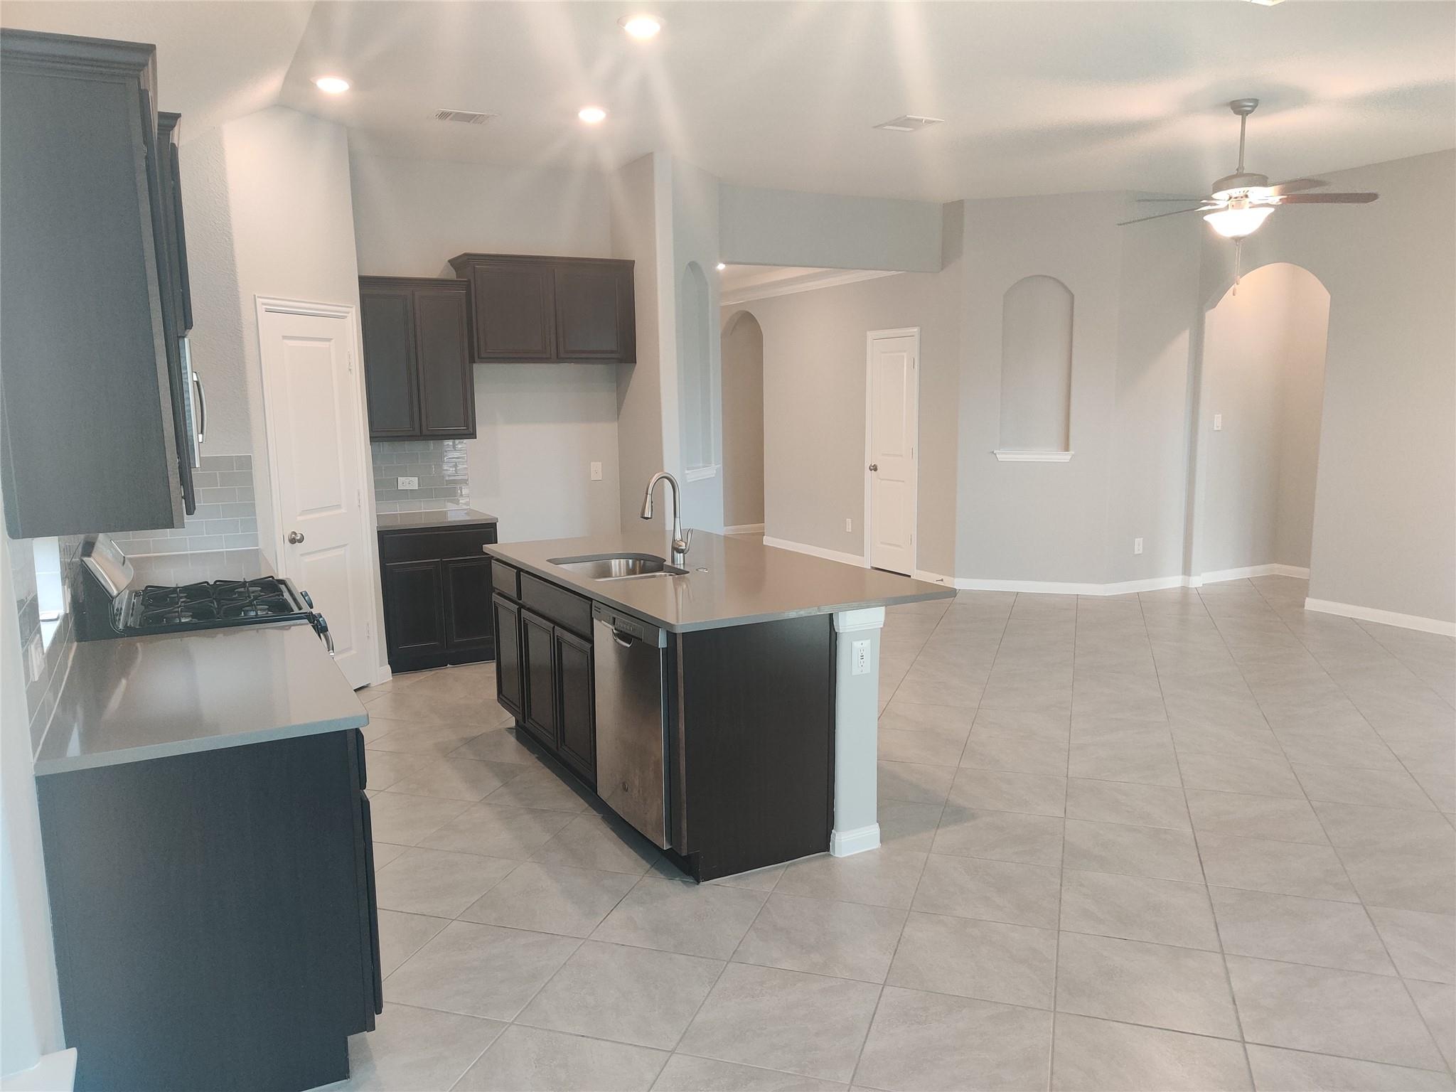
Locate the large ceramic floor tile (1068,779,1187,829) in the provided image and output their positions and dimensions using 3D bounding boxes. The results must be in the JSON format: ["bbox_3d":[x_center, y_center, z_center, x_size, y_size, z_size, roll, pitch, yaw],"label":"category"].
[{"bbox_3d":[1.590,1.028,4.526,0.457,0.010,0.457,2,9,17],"label":"large ceramic floor tile"}]

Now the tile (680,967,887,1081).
[{"bbox_3d":[0.151,1.267,3.042,0.457,0.010,0.457,2,9,17],"label":"tile"}]

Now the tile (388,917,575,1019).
[{"bbox_3d":[-0.725,1.238,3.329,0.457,0.010,0.457,2,9,17],"label":"tile"}]

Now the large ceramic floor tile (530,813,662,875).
[{"bbox_3d":[-0.434,1.116,4.259,0.465,0.010,0.465,2,9,17],"label":"large ceramic floor tile"}]

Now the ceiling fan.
[{"bbox_3d":[2.553,-1.866,5.628,1.290,0.675,1.290,2,9,17],"label":"ceiling fan"}]

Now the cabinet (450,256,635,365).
[{"bbox_3d":[-1.164,-1.490,7.232,1.100,0.640,0.385,-5,10,-27],"label":"cabinet"}]

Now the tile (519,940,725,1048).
[{"bbox_3d":[-0.290,1.270,3.232,0.462,0.010,0.462,2,9,17],"label":"tile"}]

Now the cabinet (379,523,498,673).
[{"bbox_3d":[-1.818,0.272,6.931,0.695,0.875,0.610,-5,10,-28],"label":"cabinet"}]

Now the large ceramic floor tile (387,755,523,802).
[{"bbox_3d":[-1.189,1.013,4.981,0.465,0.010,0.465,2,9,17],"label":"large ceramic floor tile"}]

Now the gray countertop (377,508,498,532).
[{"bbox_3d":[-1.833,-0.165,6.927,0.700,0.030,0.640,-5,10,-27],"label":"gray countertop"}]

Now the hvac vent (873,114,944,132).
[{"bbox_3d":[0.980,-2.270,6.143,0.270,0.020,0.330,-5,10,-28],"label":"hvac vent"}]

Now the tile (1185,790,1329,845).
[{"bbox_3d":[2.050,1.057,4.433,0.462,0.010,0.462,2,9,17],"label":"tile"}]

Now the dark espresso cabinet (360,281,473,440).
[{"bbox_3d":[-1.876,-1.110,6.804,0.620,0.930,0.340,-5,10,-27],"label":"dark espresso cabinet"}]

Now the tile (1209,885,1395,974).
[{"bbox_3d":[1.750,1.178,3.511,0.457,0.010,0.457,2,9,17],"label":"tile"}]

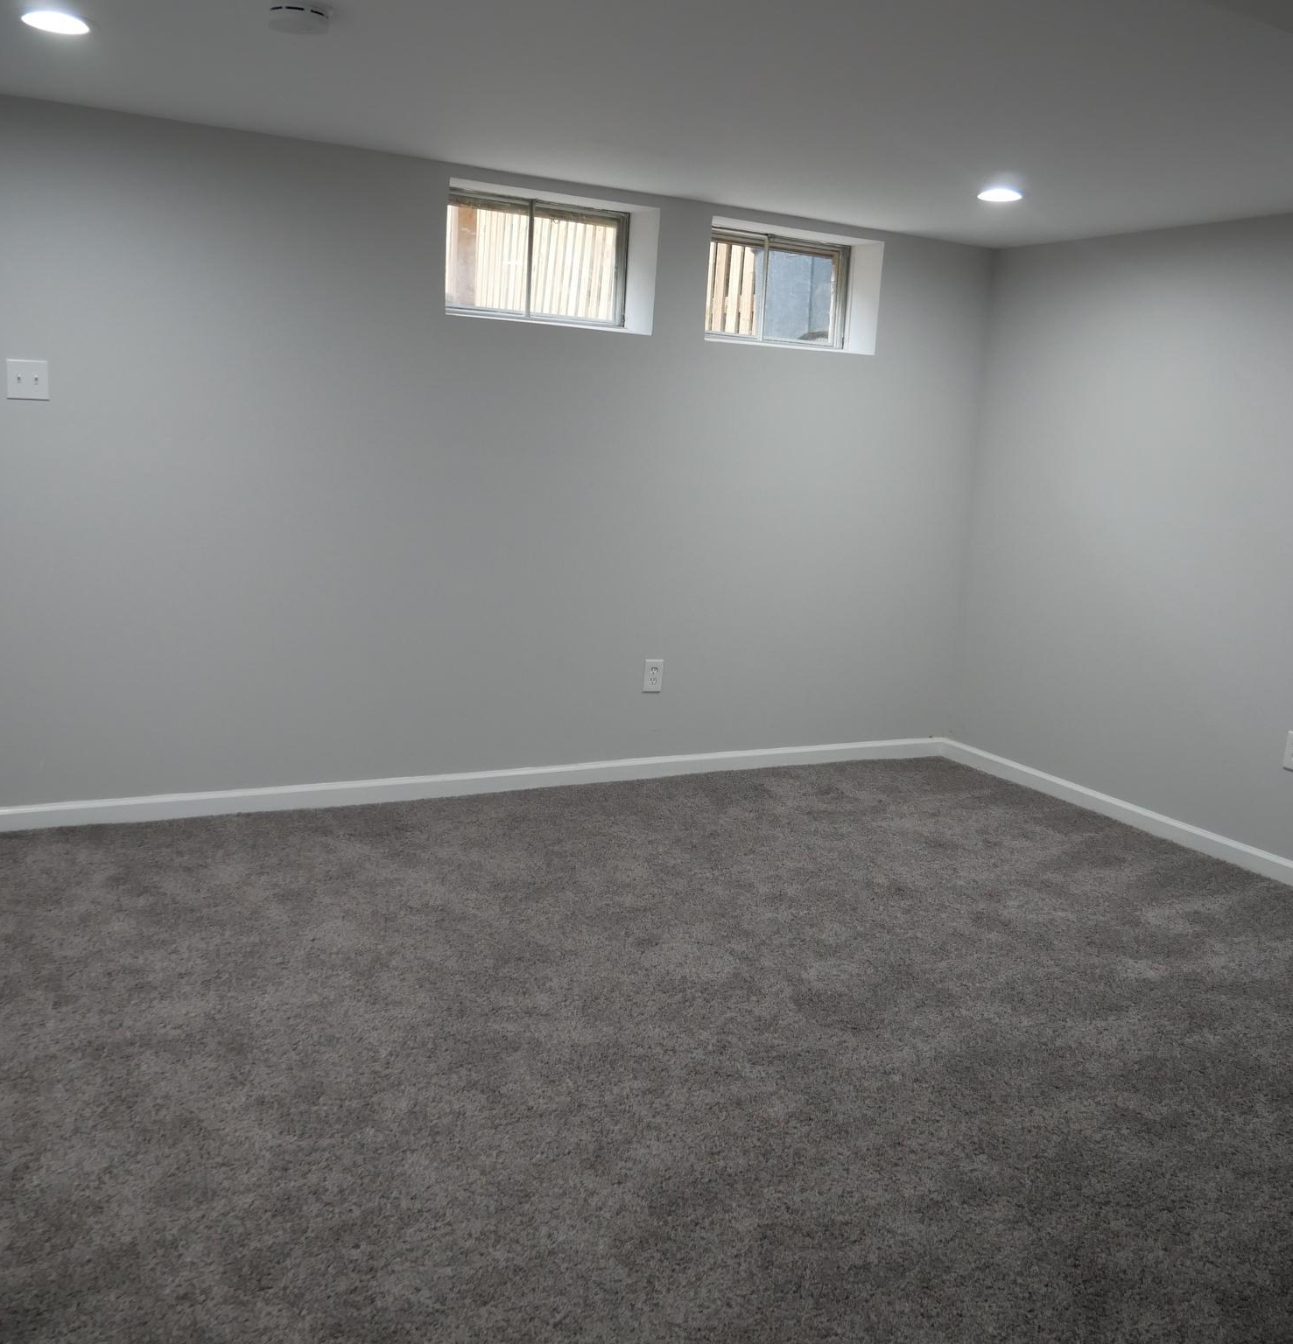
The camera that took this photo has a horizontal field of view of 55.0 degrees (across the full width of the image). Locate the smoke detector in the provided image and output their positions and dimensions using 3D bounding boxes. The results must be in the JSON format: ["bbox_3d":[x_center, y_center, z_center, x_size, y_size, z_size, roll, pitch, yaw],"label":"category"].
[{"bbox_3d":[-0.744,-1.406,2.663,0.140,0.042,0.140,-2,12,-28],"label":"smoke detector"}]

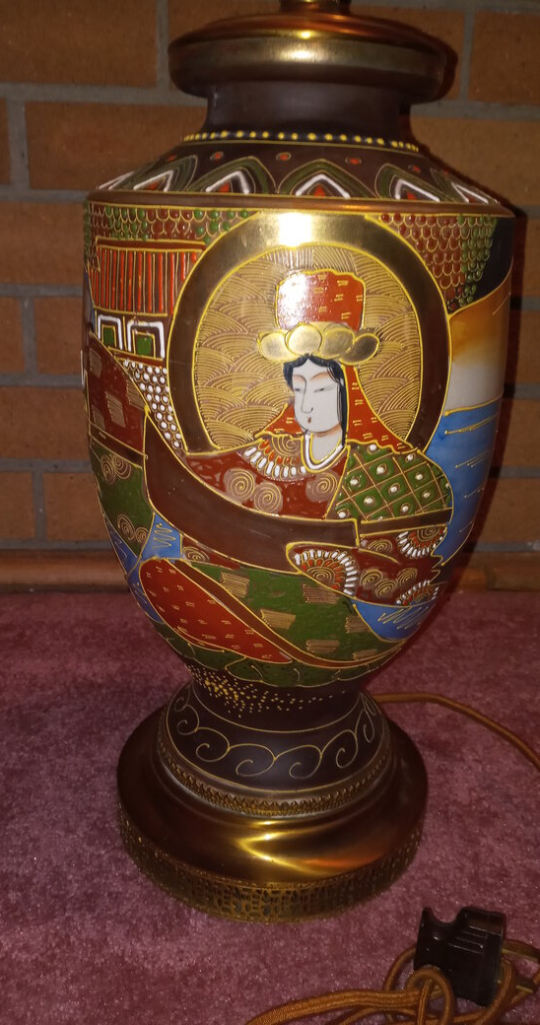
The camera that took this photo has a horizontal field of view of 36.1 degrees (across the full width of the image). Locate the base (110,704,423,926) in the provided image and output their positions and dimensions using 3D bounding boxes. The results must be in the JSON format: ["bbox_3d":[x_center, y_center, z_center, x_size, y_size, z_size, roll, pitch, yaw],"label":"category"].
[{"bbox_3d":[0.001,0.132,0.427,0.156,0.047,0.156,2,19,0],"label":"base"}]

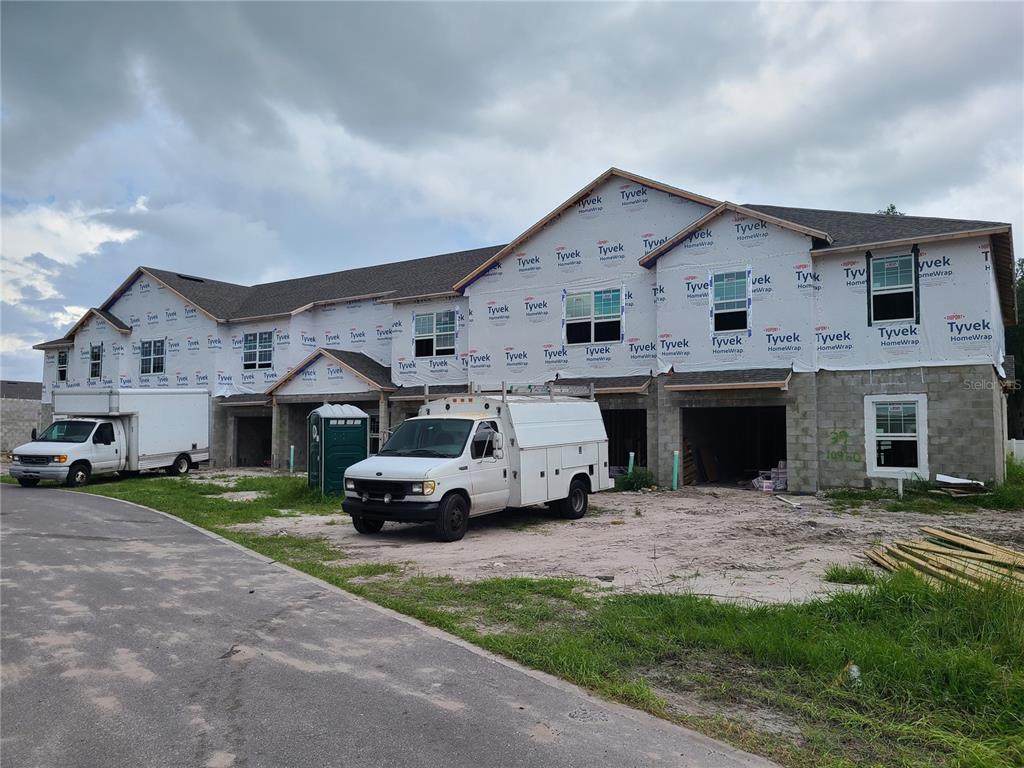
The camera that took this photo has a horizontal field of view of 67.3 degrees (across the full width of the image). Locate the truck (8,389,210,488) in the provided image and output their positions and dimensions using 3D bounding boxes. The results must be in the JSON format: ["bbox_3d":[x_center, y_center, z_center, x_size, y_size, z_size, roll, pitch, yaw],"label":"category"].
[{"bbox_3d":[-13.046,1.622,25.329,2.440,2.920,6.160,-1,-1,18],"label":"truck"}]

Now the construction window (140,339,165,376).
[{"bbox_3d":[-17.055,-1.265,36.480,2.005,1.610,0.120,-2,-3,35],"label":"construction window"}]

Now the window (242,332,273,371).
[{"bbox_3d":[-10.982,-1.424,33.201,1.911,1.575,0.120,-2,-3,35],"label":"window"}]

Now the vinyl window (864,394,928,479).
[{"bbox_3d":[9.108,1.244,18.222,1.277,1.970,0.130,-2,-3,35],"label":"vinyl window"}]

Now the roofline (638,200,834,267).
[{"bbox_3d":[5.817,-3.967,20.242,5.061,1.431,0.700,-2,-3,35],"label":"roofline"}]

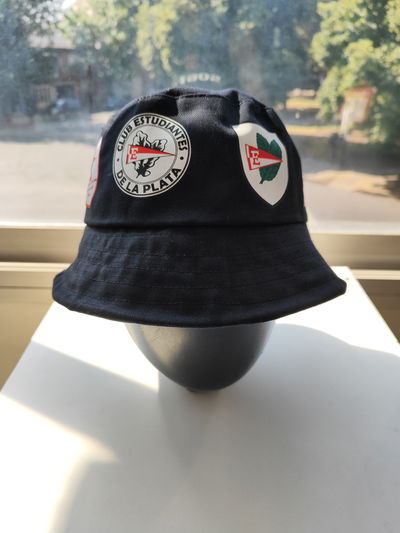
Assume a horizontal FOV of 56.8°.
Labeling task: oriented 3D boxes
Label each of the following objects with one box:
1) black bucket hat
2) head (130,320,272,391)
[{"bbox_3d":[-0.001,-0.060,0.323,0.245,0.150,0.262,0,14,0],"label":"black bucket hat"},{"bbox_3d":[0.000,-0.003,0.350,0.160,0.255,0.195,0,30,0],"label":"head"}]

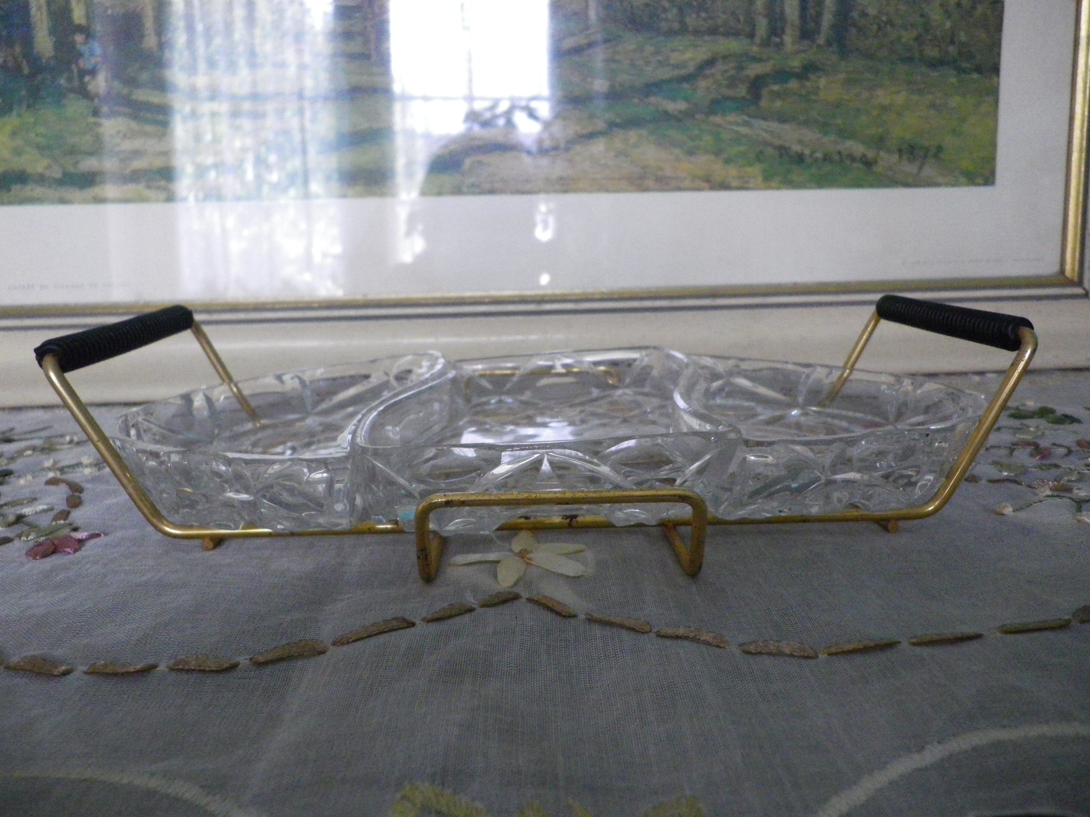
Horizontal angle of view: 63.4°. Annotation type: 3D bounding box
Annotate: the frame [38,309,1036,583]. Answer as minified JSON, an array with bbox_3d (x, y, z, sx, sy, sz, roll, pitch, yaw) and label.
[{"bbox_3d":[0.001,-0.003,0.378,0.348,0.076,0.231,-1,11,-2],"label":"frame"}]

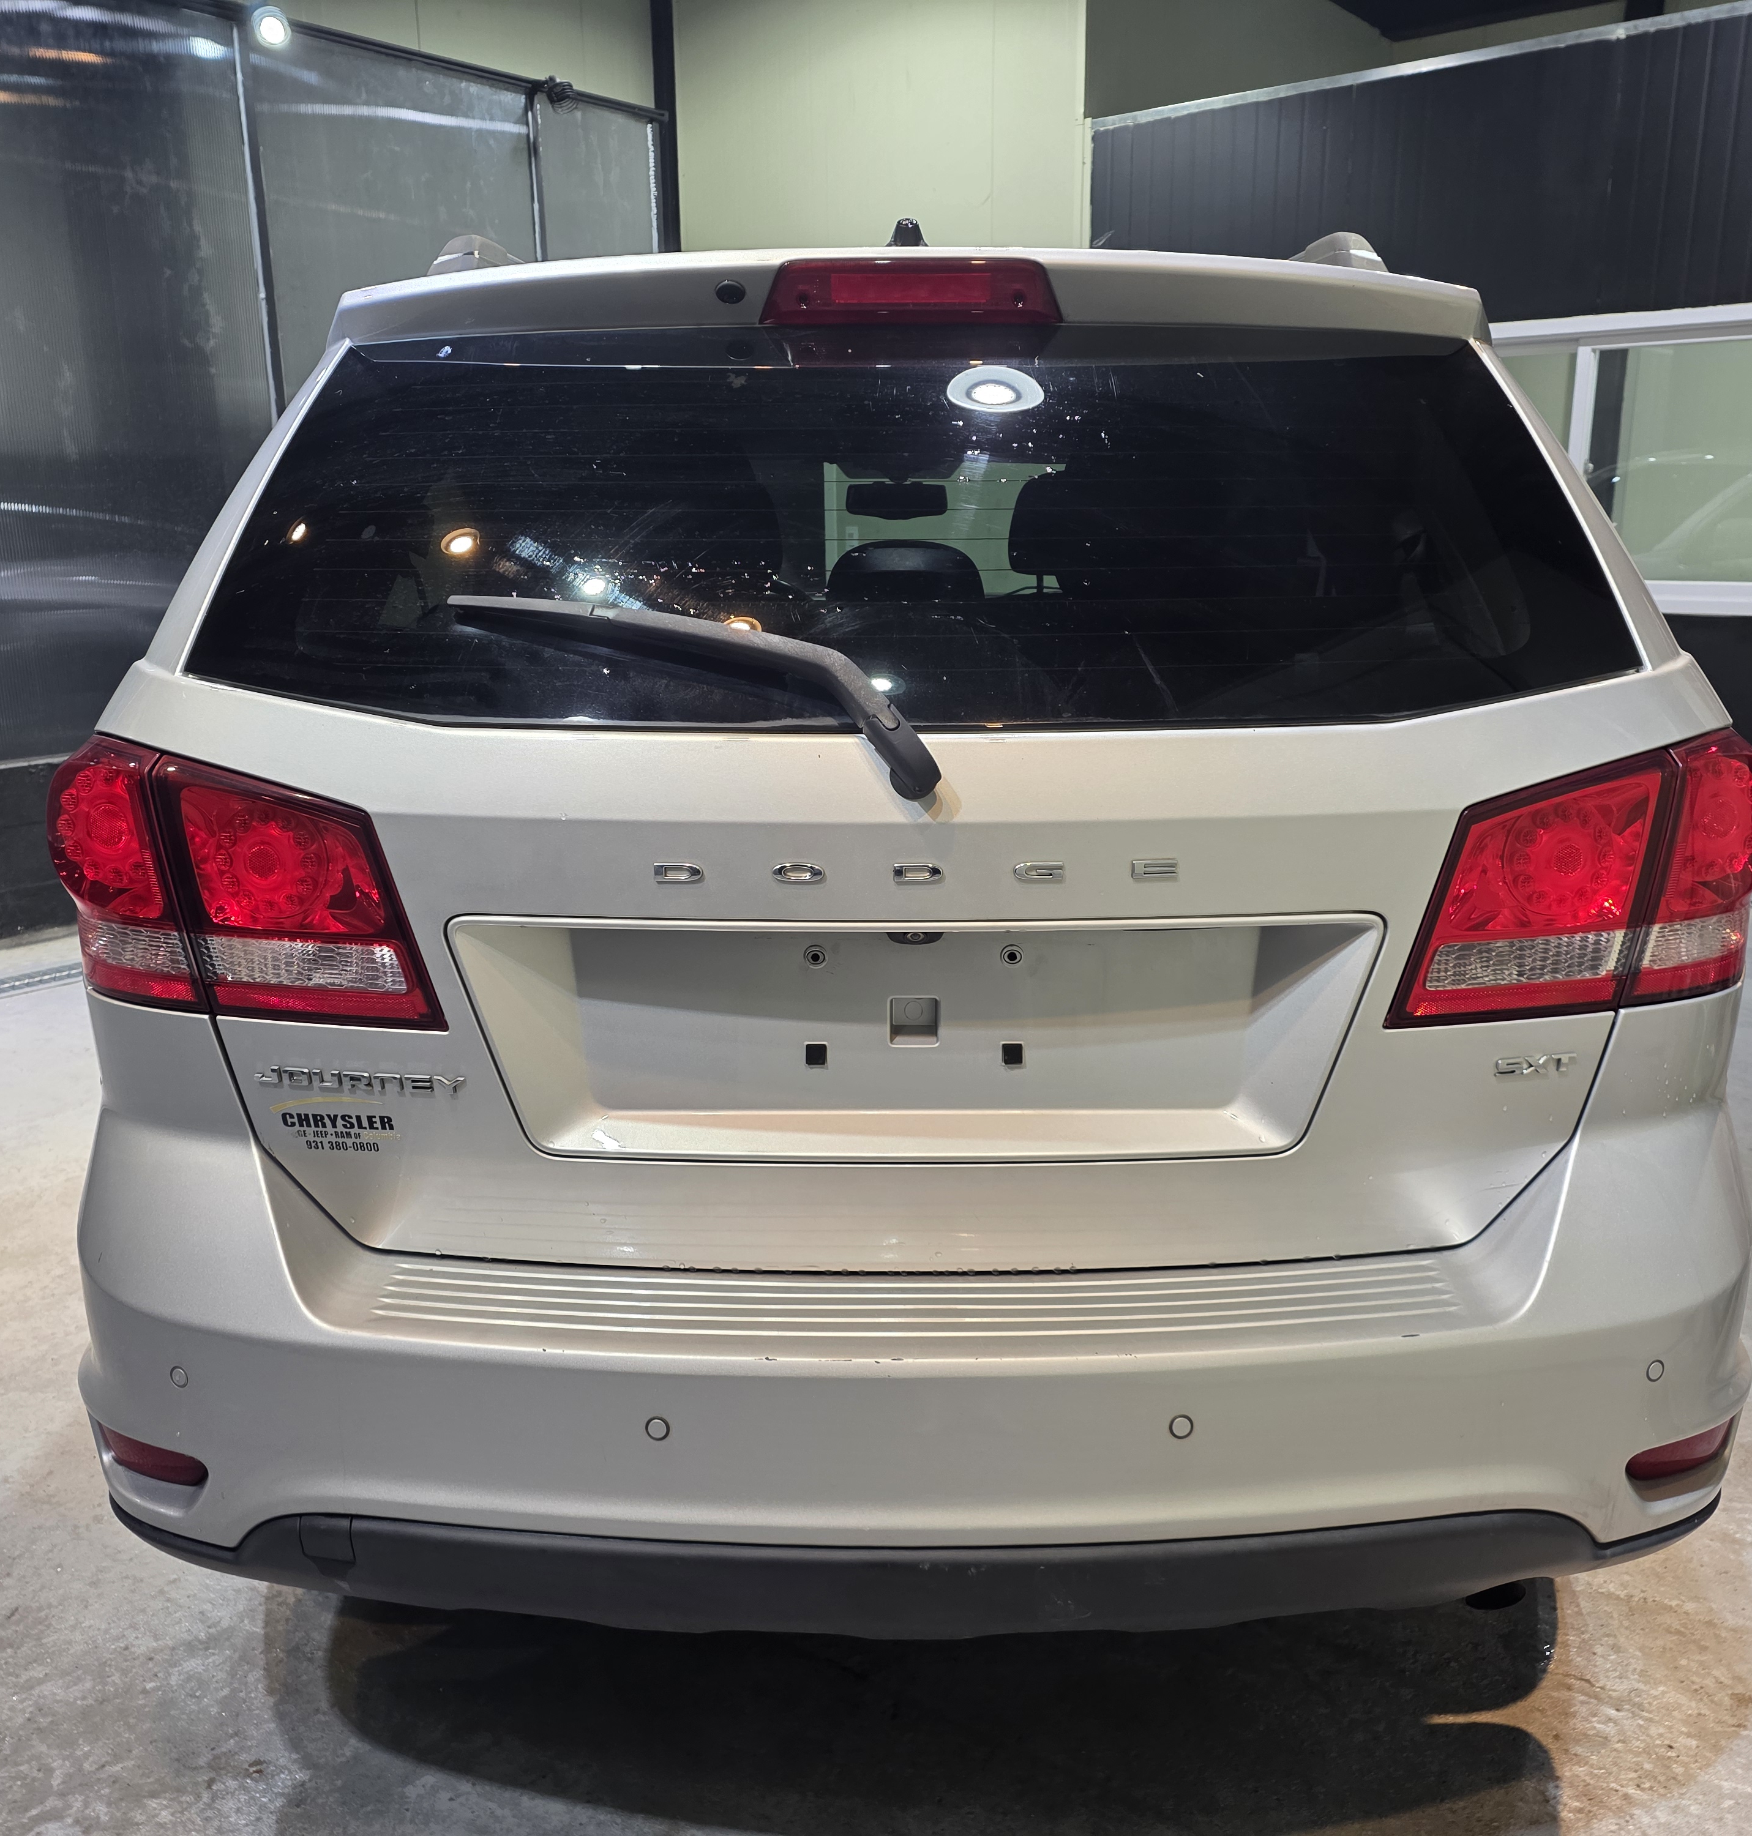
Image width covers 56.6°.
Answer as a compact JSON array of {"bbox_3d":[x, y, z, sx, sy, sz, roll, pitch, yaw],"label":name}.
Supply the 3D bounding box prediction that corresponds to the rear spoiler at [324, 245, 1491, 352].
[{"bbox_3d":[0.033,-0.608,1.613,1.163,0.102,0.265,0,14,0],"label":"rear spoiler"}]

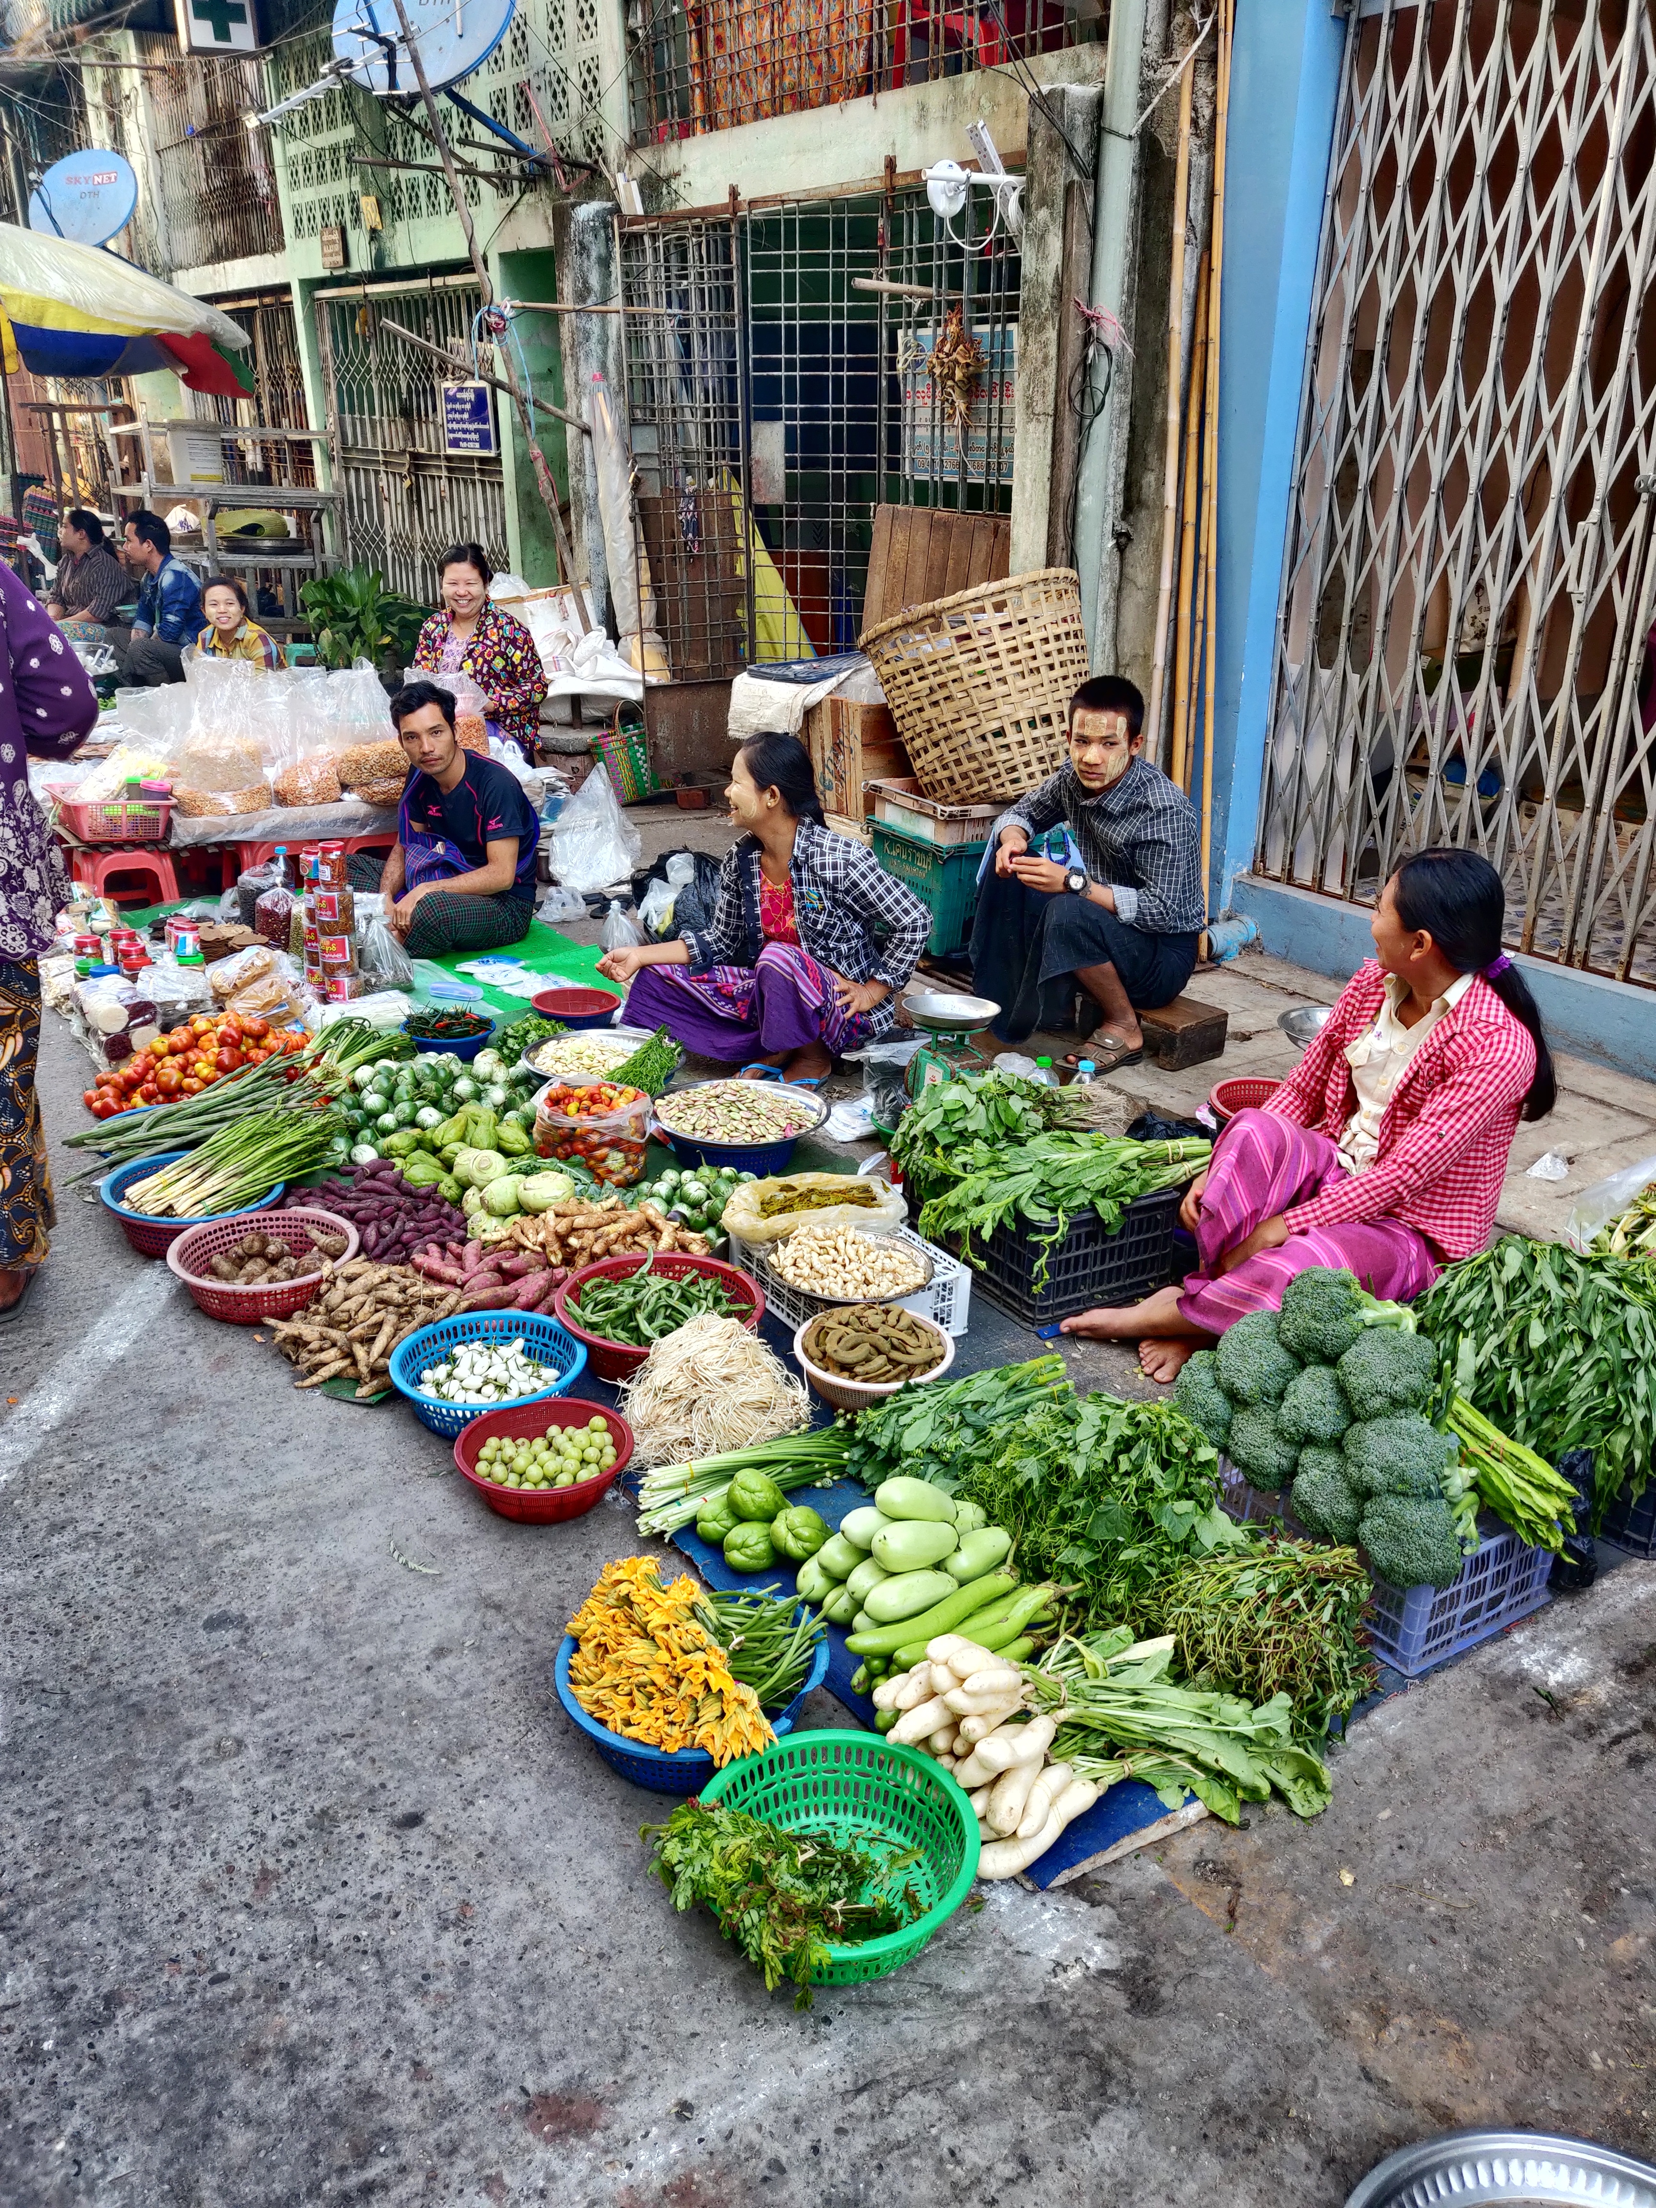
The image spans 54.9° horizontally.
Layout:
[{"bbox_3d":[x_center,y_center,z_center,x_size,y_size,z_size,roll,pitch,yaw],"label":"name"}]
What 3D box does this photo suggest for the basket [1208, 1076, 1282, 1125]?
[{"bbox_3d":[0.869,0.026,3.258,0.190,0.100,0.190,0,26,0],"label":"basket"}]

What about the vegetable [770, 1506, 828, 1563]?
[{"bbox_3d":[-0.038,0.609,2.276,0.090,0.075,0.075,-15,29,-28],"label":"vegetable"}]

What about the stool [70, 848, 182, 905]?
[{"bbox_3d":[-2.434,-0.795,5.481,0.330,0.200,0.280,-13,26,-27],"label":"stool"}]

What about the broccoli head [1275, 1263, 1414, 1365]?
[{"bbox_3d":[0.755,0.304,2.329,0.185,0.145,0.145,-1,23,-23],"label":"broccoli head"}]

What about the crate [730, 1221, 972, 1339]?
[{"bbox_3d":[0.043,0.313,2.941,0.318,0.130,0.315,-10,26,-20],"label":"crate"}]

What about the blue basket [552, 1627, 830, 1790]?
[{"bbox_3d":[-0.163,0.723,1.948,0.328,0.100,0.328,0,23,0],"label":"blue basket"}]

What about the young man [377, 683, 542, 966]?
[{"bbox_3d":[-1.191,-0.910,4.867,0.600,0.748,0.580,-20,30,-38],"label":"young man"}]

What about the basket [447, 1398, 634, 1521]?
[{"bbox_3d":[-0.426,0.557,2.414,0.260,0.090,0.260,0,23,0],"label":"basket"}]

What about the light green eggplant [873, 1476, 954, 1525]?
[{"bbox_3d":[0.118,0.547,2.203,0.125,0.066,0.064,9,25,19],"label":"light green eggplant"}]

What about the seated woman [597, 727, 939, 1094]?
[{"bbox_3d":[-0.137,-0.500,3.965,0.680,0.820,0.600,11,25,25],"label":"seated woman"}]

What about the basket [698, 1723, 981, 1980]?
[{"bbox_3d":[0.014,0.855,1.783,0.310,0.106,0.310,-1,25,0],"label":"basket"}]

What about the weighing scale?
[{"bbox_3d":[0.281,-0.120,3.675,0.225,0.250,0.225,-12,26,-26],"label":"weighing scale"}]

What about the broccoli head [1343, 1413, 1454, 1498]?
[{"bbox_3d":[0.761,0.469,2.130,0.125,0.125,0.135,-12,-19,36],"label":"broccoli head"}]

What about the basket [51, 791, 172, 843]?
[{"bbox_3d":[-2.411,-0.995,5.402,0.330,0.125,0.300,-14,28,-27],"label":"basket"}]

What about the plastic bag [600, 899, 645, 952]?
[{"bbox_3d":[-0.643,-0.572,4.971,0.135,0.170,0.125,4,23,10],"label":"plastic bag"}]

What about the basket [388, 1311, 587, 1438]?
[{"bbox_3d":[-0.549,0.457,2.632,0.310,0.105,0.310,0,23,0],"label":"basket"}]

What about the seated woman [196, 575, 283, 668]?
[{"bbox_3d":[-2.473,-1.865,6.862,0.500,0.820,0.580,2,25,6],"label":"seated woman"}]

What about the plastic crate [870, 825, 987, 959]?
[{"bbox_3d":[0.502,-0.717,4.977,0.580,0.320,0.420,-12,26,-26],"label":"plastic crate"}]

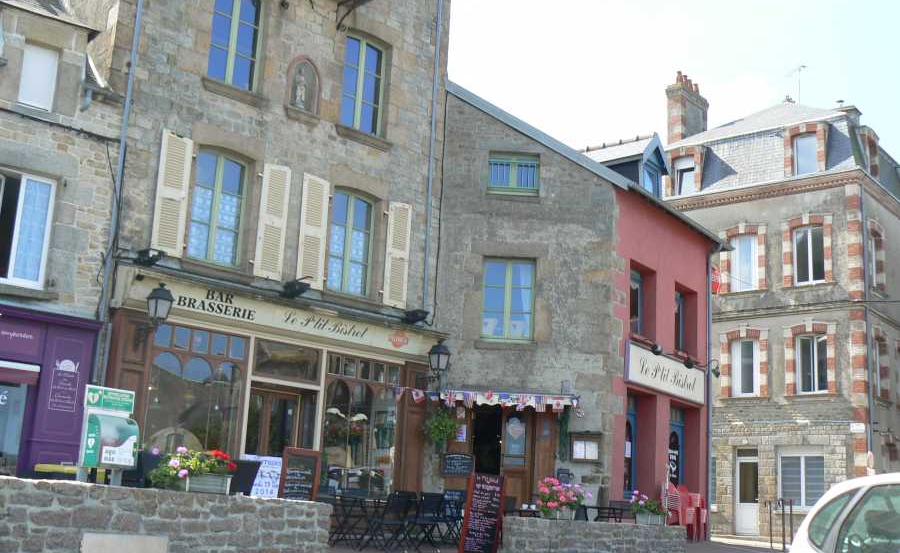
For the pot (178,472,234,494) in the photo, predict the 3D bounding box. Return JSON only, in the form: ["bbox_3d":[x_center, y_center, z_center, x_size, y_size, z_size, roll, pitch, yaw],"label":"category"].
[{"bbox_3d":[-2.414,2.018,10.644,0.540,0.190,0.200,15,-18,-40],"label":"pot"}]

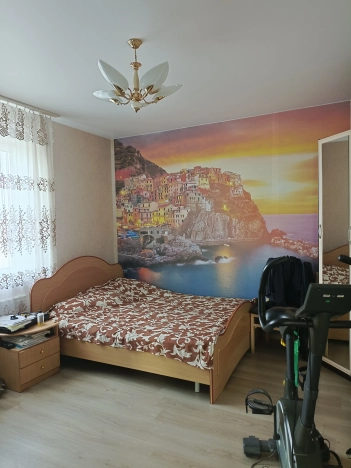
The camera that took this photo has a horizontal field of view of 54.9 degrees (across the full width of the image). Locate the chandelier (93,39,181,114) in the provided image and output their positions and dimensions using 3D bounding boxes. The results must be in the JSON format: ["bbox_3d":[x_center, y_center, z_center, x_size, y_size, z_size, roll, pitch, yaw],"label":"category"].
[{"bbox_3d":[-0.267,-1.086,2.337,0.672,0.489,0.672,-1,2,0],"label":"chandelier"}]

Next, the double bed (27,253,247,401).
[{"bbox_3d":[-0.254,0.816,3.899,2.018,1.069,1.665,0,3,26],"label":"double bed"}]

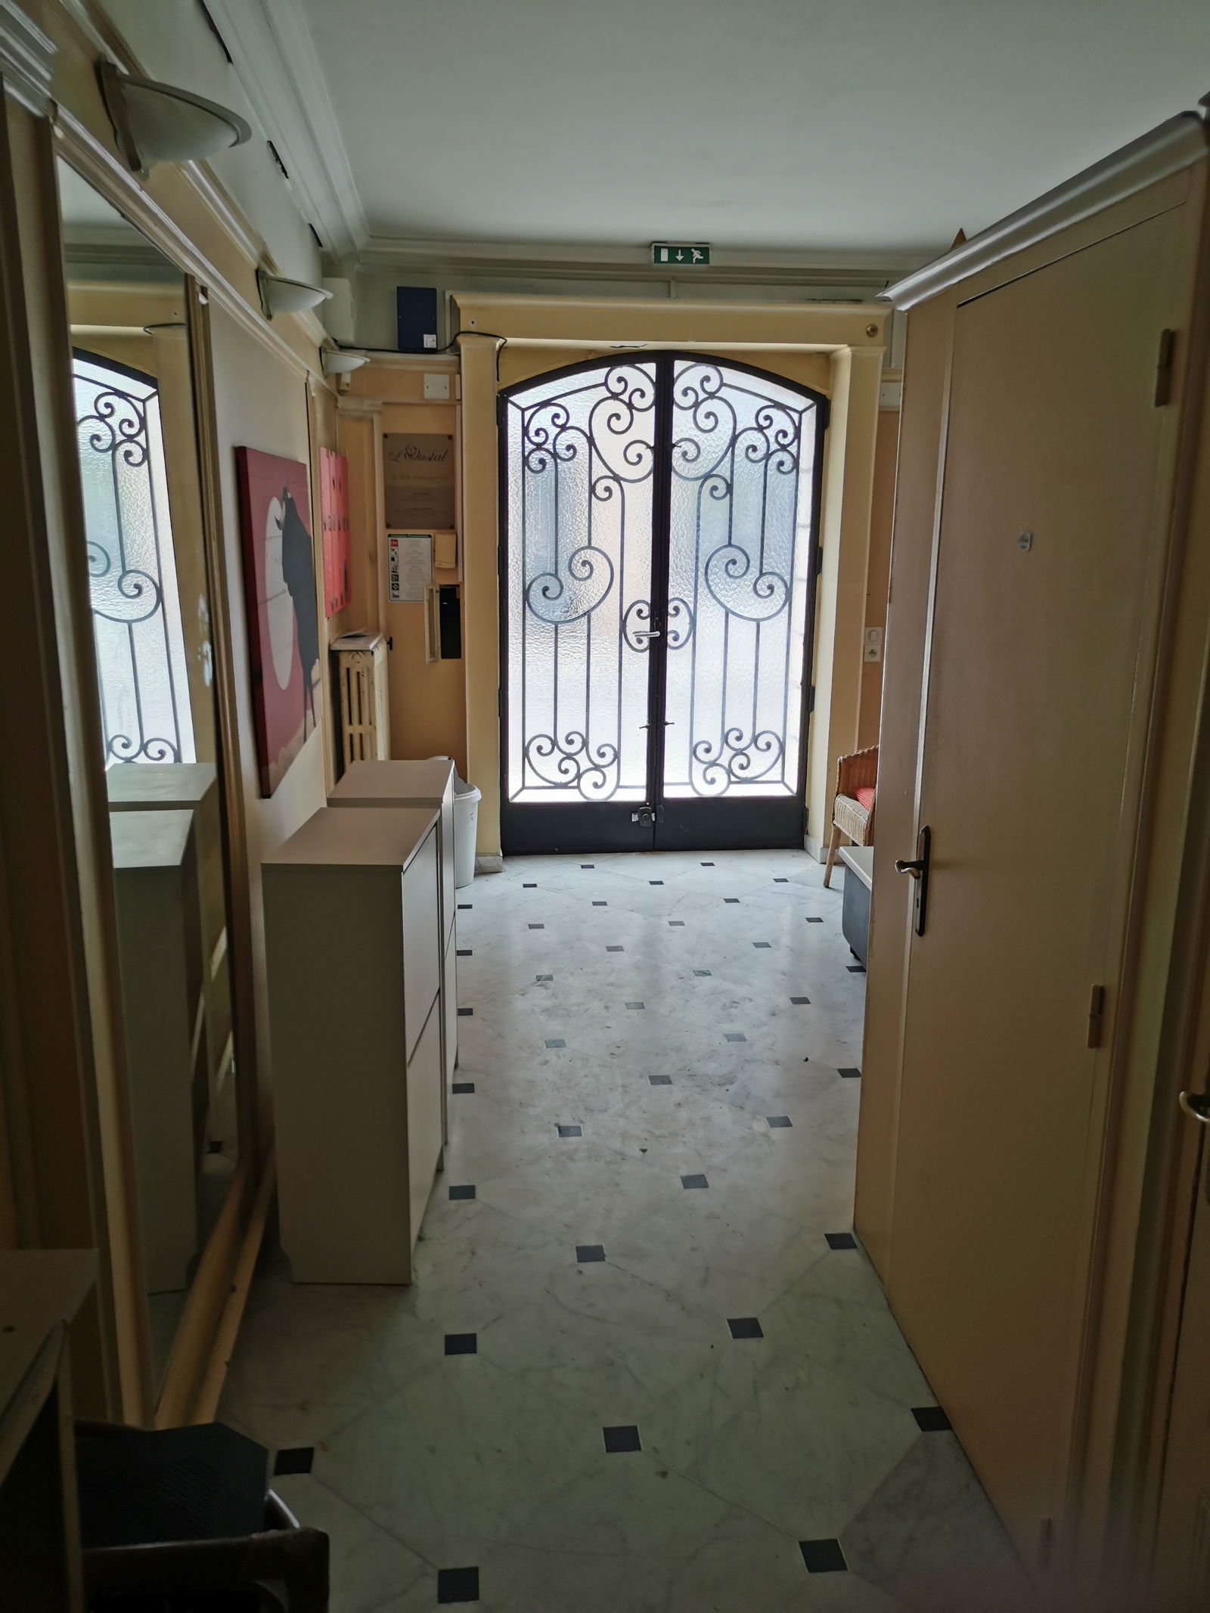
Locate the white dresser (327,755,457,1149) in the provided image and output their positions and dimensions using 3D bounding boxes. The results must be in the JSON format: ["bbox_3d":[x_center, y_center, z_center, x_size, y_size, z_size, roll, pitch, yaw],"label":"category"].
[{"bbox_3d":[-0.564,0.374,3.444,0.280,0.930,0.490,0,13,-3],"label":"white dresser"}]

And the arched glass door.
[{"bbox_3d":[0.272,-1.014,5.924,1.500,2.120,0.050,-1,13,-6],"label":"arched glass door"}]

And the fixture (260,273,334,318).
[{"bbox_3d":[-0.811,-1.351,3.363,0.168,0.105,0.430,-1,13,-7],"label":"fixture"}]

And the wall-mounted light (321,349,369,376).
[{"bbox_3d":[-1.000,-1.711,4.897,0.168,0.105,0.430,-1,13,-7],"label":"wall-mounted light"}]

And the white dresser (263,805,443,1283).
[{"bbox_3d":[-0.539,0.513,2.834,0.280,0.930,0.490,1,13,1],"label":"white dresser"}]

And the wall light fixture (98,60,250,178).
[{"bbox_3d":[-0.636,-1.028,1.949,0.168,0.105,0.430,-1,13,-7],"label":"wall light fixture"}]

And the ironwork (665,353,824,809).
[{"bbox_3d":[0.632,-1.034,5.958,0.750,2.060,0.040,-1,13,-6],"label":"ironwork"}]

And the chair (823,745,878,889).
[{"bbox_3d":[1.309,0.042,5.314,0.570,0.780,0.570,-2,13,-9],"label":"chair"}]

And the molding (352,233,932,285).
[{"bbox_3d":[0.204,-2.337,5.428,2.700,0.130,0.150,-1,13,-6],"label":"molding"}]

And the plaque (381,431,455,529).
[{"bbox_3d":[-0.820,-1.436,5.586,0.300,0.400,0.020,-1,13,-6],"label":"plaque"}]

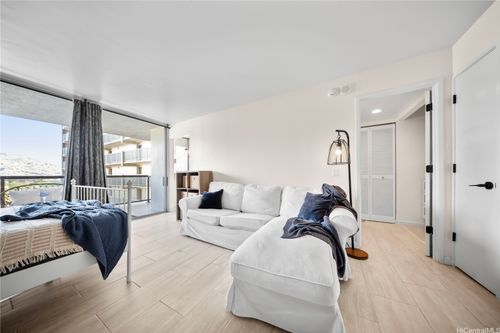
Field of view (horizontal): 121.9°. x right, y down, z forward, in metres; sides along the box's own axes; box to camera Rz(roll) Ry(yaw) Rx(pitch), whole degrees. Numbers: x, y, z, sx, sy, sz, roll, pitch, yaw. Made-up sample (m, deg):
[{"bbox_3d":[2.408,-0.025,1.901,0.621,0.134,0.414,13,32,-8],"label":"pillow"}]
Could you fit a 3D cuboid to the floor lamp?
[{"bbox_3d":[1.214,0.333,1.728,0.360,1.570,0.290,0,-1,-20],"label":"floor lamp"}]

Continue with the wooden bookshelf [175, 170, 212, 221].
[{"bbox_3d":[-1.172,0.645,2.938,0.730,1.040,0.335,-1,-1,31],"label":"wooden bookshelf"}]

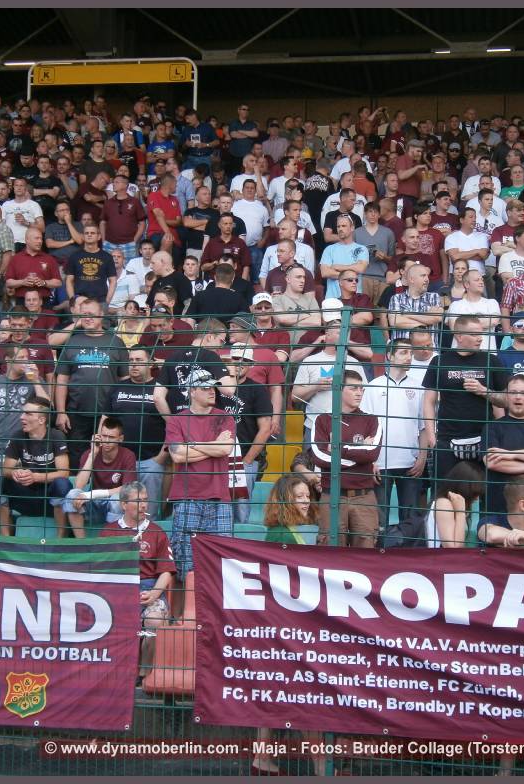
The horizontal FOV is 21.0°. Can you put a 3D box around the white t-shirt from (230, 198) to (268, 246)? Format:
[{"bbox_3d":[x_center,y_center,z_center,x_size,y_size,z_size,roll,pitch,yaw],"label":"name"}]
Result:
[{"bbox_3d":[-0.128,-1.882,15.800,0.470,0.560,0.290,1,-4,14],"label":"white t-shirt"}]

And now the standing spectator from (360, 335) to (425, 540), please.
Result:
[{"bbox_3d":[0.887,0.511,9.636,0.520,1.760,0.330,2,-4,-10],"label":"standing spectator"}]

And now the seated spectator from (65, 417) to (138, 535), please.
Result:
[{"bbox_3d":[-1.081,0.699,9.650,0.520,1.100,0.780,1,-4,8],"label":"seated spectator"}]

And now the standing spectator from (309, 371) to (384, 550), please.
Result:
[{"bbox_3d":[0.562,0.743,9.280,0.490,1.790,0.380,2,-5,-7],"label":"standing spectator"}]

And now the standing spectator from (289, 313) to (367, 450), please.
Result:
[{"bbox_3d":[0.502,0.316,10.731,0.560,1.760,0.380,2,-4,0],"label":"standing spectator"}]

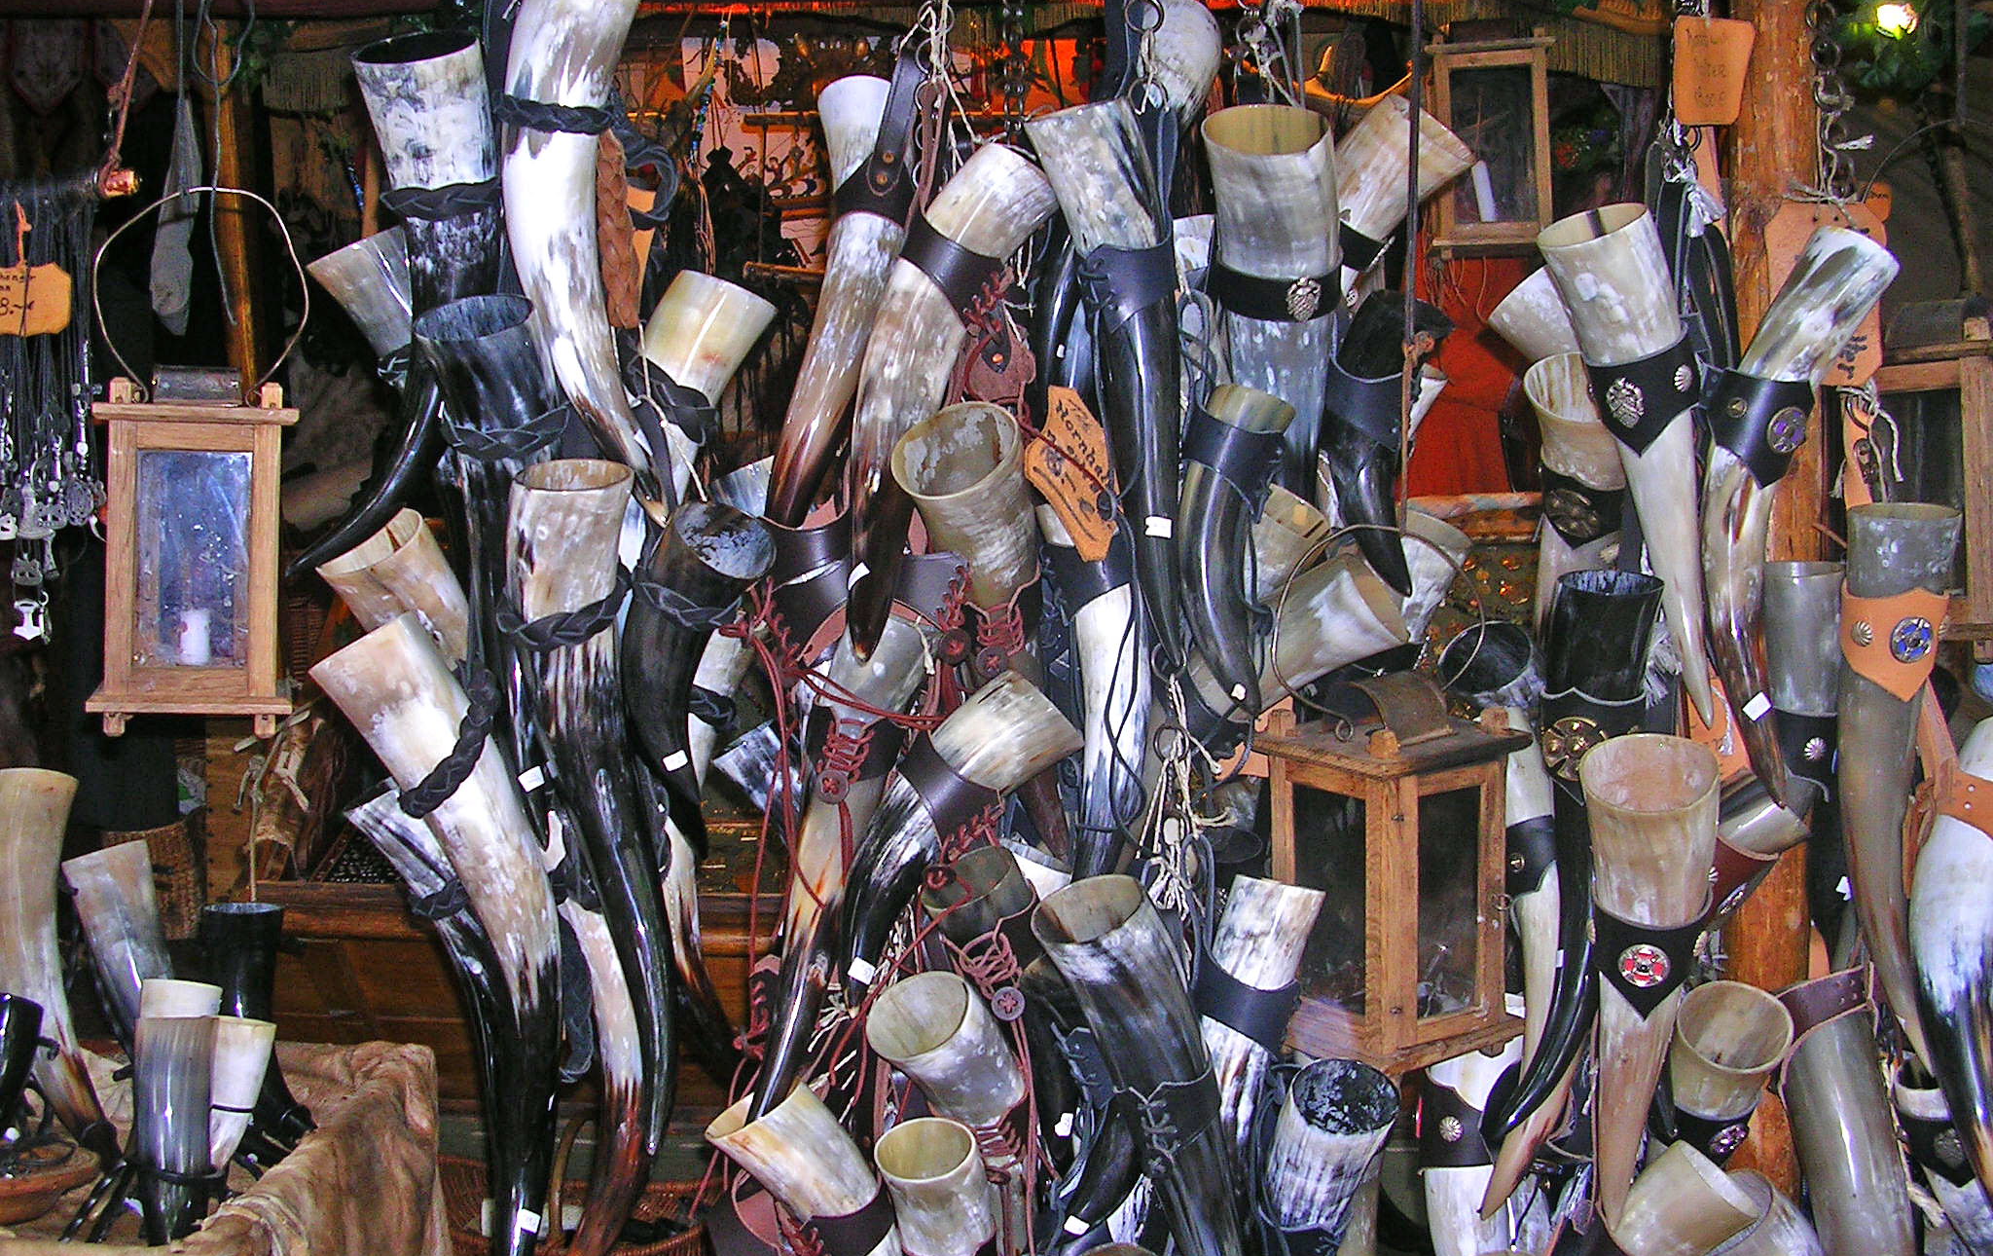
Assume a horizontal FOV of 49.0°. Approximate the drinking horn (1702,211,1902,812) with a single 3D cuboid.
[{"bbox_3d":[0.603,-0.093,1.700,0.113,0.443,0.085,14,11,17],"label":"drinking horn"}]

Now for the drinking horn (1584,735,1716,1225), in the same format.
[{"bbox_3d":[0.403,0.227,1.375,0.087,0.328,0.086,-2,20,0],"label":"drinking horn"}]

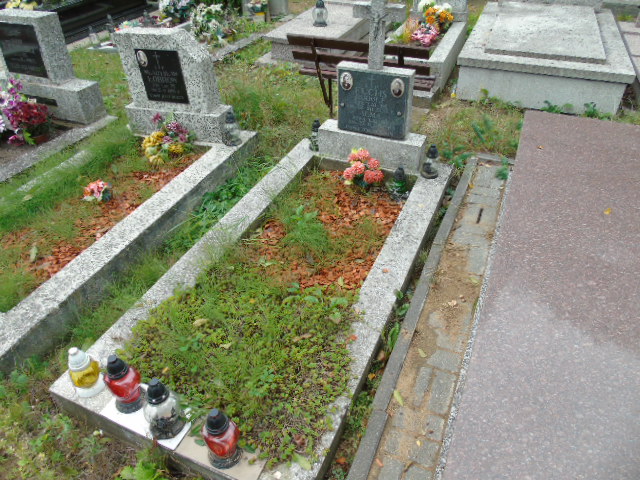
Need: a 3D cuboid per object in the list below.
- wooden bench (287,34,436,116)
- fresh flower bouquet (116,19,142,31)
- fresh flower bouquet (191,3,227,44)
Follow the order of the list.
[{"bbox_3d":[0.314,-1.144,3.450,1.020,0.740,0.430,13,38,18],"label":"wooden bench"},{"bbox_3d":[-2.360,-2.619,5.701,0.290,0.200,0.250,13,38,18],"label":"fresh flower bouquet"},{"bbox_3d":[-1.362,-2.639,5.621,0.370,0.400,0.340,13,38,18],"label":"fresh flower bouquet"}]

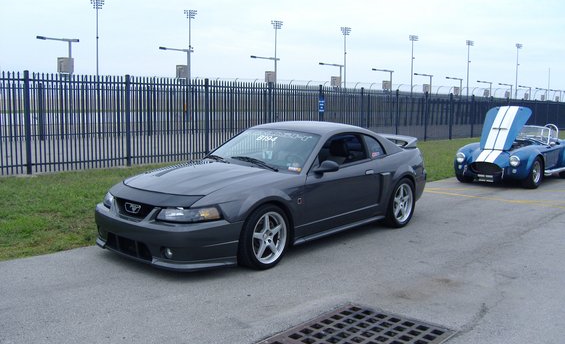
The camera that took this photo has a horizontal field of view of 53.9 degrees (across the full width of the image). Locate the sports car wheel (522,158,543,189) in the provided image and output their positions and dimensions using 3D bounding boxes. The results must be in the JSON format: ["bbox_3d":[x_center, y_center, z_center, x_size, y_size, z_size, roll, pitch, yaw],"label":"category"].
[{"bbox_3d":[4.870,0.020,10.880,0.230,0.650,0.650,6,8,39],"label":"sports car wheel"}]

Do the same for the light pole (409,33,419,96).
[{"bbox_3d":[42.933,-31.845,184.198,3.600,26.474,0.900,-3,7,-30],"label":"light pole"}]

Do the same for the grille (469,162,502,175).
[{"bbox_3d":[3.890,-0.067,10.620,0.650,0.240,0.120,6,8,39],"label":"grille"}]

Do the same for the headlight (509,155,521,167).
[{"bbox_3d":[4.431,-0.208,10.526,0.200,0.200,0.120,6,8,42],"label":"headlight"}]

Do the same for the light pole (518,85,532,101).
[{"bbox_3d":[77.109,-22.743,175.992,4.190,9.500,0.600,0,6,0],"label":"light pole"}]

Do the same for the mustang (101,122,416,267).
[{"bbox_3d":[0.077,0.071,6.635,1.890,1.340,4.670,6,8,39],"label":"mustang"}]

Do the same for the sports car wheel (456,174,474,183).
[{"bbox_3d":[3.869,-0.095,11.752,0.230,0.650,0.650,6,8,42],"label":"sports car wheel"}]

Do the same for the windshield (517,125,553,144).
[{"bbox_3d":[5.077,-0.790,11.988,1.270,0.360,0.220,6,8,42],"label":"windshield"}]

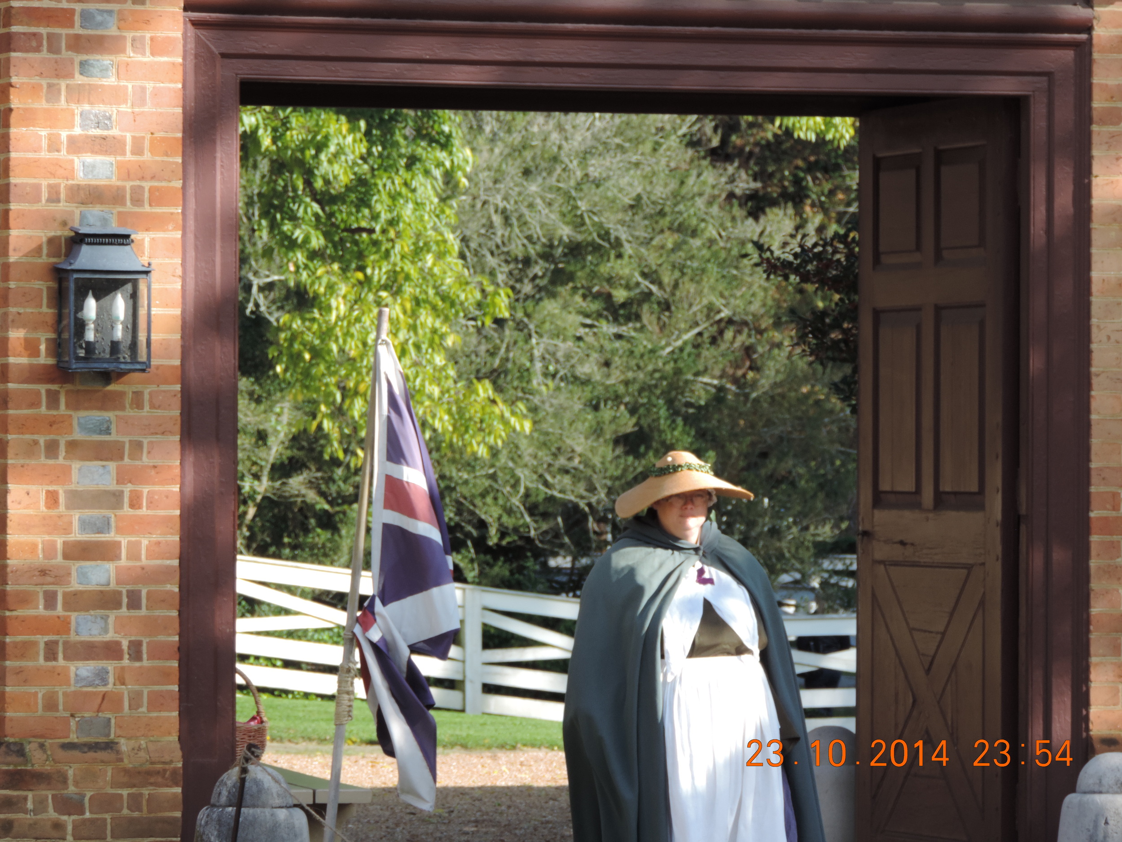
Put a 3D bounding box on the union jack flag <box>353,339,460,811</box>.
[{"bbox_3d":[-0.476,0.475,22.500,0.335,1.450,0.200,0,-1,-10],"label":"union jack flag"}]

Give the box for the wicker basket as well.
[{"bbox_3d":[-1.158,0.998,24.600,0.330,0.355,0.280,0,-1,-12],"label":"wicker basket"}]

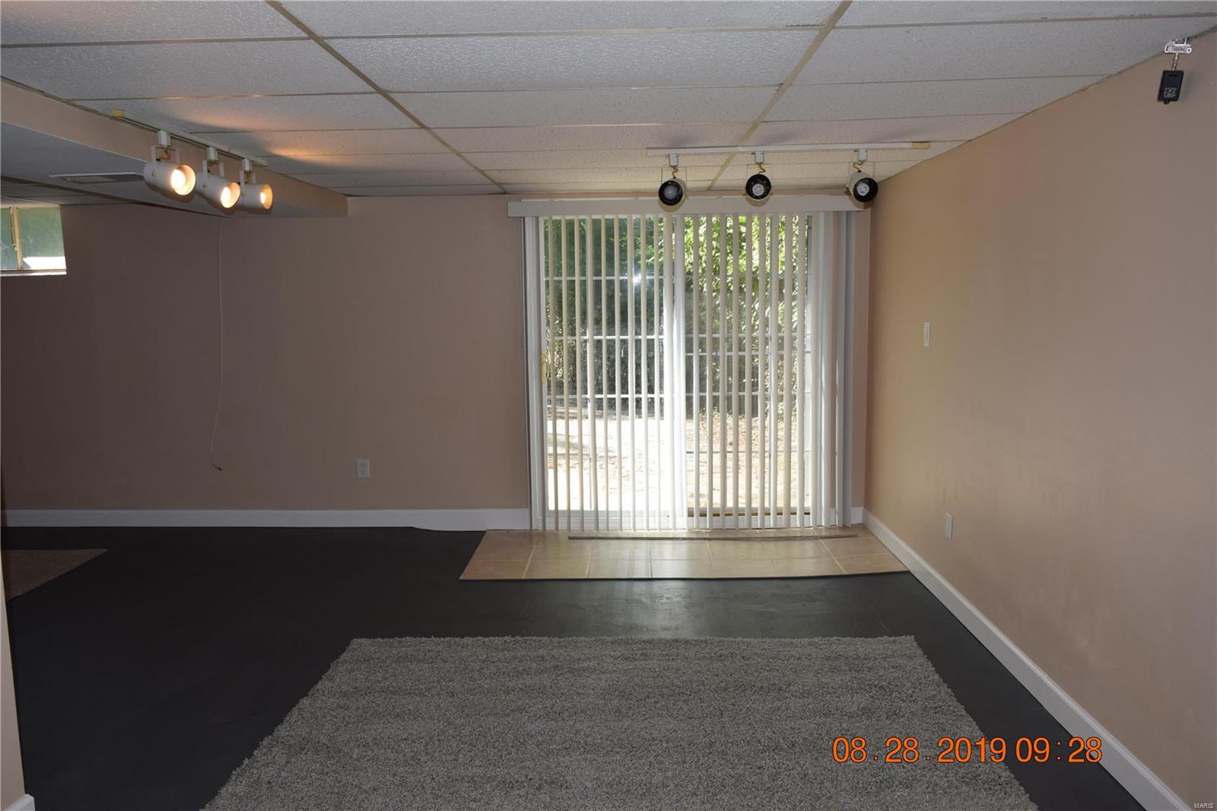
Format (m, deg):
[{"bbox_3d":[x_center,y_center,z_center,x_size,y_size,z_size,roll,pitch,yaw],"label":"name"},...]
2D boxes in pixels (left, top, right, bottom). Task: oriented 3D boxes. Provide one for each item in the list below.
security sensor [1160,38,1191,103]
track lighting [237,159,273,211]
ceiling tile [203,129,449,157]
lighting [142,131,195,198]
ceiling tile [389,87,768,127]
[{"bbox_3d":[1.466,-0.865,2.359,0.068,0.158,0.035,1,7,13],"label":"security sensor"},{"bbox_3d":[-1.539,-0.954,3.957,0.150,0.215,0.110,0,7,5],"label":"track lighting"},{"bbox_3d":[-1.137,-1.069,3.699,0.932,0.020,0.598,-1,7,2],"label":"ceiling tile"},{"bbox_3d":[-1.552,-0.856,3.243,0.160,0.230,0.110,3,8,25],"label":"lighting"},{"bbox_3d":[-0.070,-1.006,3.067,1.195,0.022,0.586,-1,7,1],"label":"ceiling tile"}]

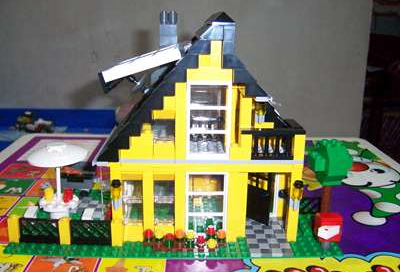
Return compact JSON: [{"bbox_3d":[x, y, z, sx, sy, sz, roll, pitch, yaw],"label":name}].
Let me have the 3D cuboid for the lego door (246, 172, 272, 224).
[{"bbox_3d":[0.048,0.046,0.346,0.026,0.054,0.004,14,21,37],"label":"lego door"}]

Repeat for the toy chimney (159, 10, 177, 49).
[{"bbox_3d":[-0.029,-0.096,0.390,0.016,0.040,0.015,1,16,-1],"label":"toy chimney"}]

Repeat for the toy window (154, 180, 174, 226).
[{"bbox_3d":[-0.027,0.051,0.321,0.016,0.038,0.006,1,16,-1],"label":"toy window"}]

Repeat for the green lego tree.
[{"bbox_3d":[0.104,0.041,0.337,0.034,0.077,0.033,1,16,-1],"label":"green lego tree"}]

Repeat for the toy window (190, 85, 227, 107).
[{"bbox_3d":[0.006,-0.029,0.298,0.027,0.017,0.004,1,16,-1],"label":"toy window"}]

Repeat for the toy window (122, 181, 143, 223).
[{"bbox_3d":[-0.051,0.051,0.321,0.016,0.038,0.006,1,16,-1],"label":"toy window"}]

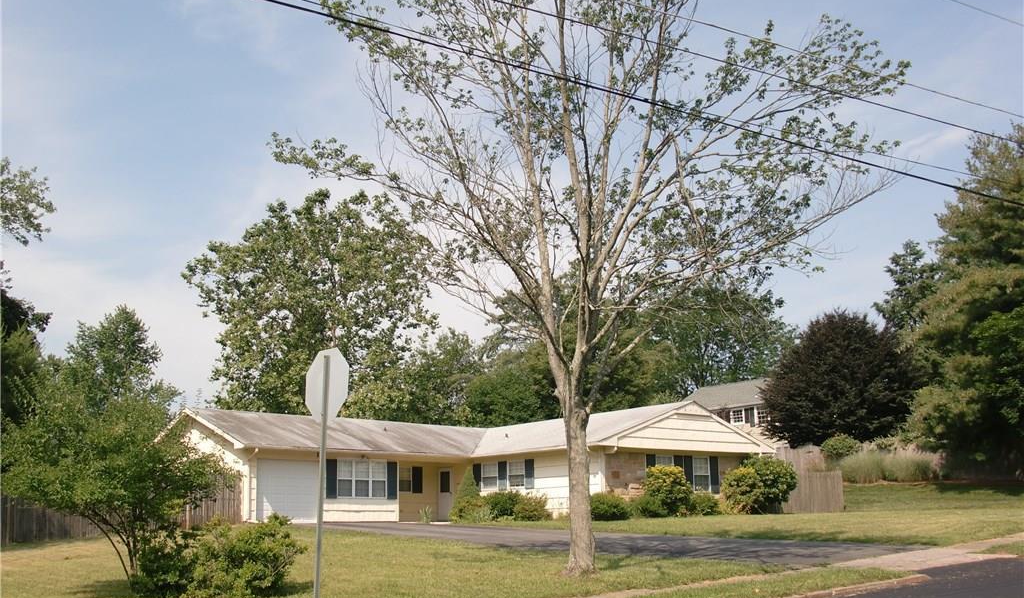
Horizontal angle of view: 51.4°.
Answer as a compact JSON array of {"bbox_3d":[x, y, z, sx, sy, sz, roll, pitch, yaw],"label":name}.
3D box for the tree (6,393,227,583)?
[{"bbox_3d":[-6.322,3.118,17.300,3.130,2.970,3.300,4,-13,-20],"label":"tree"}]

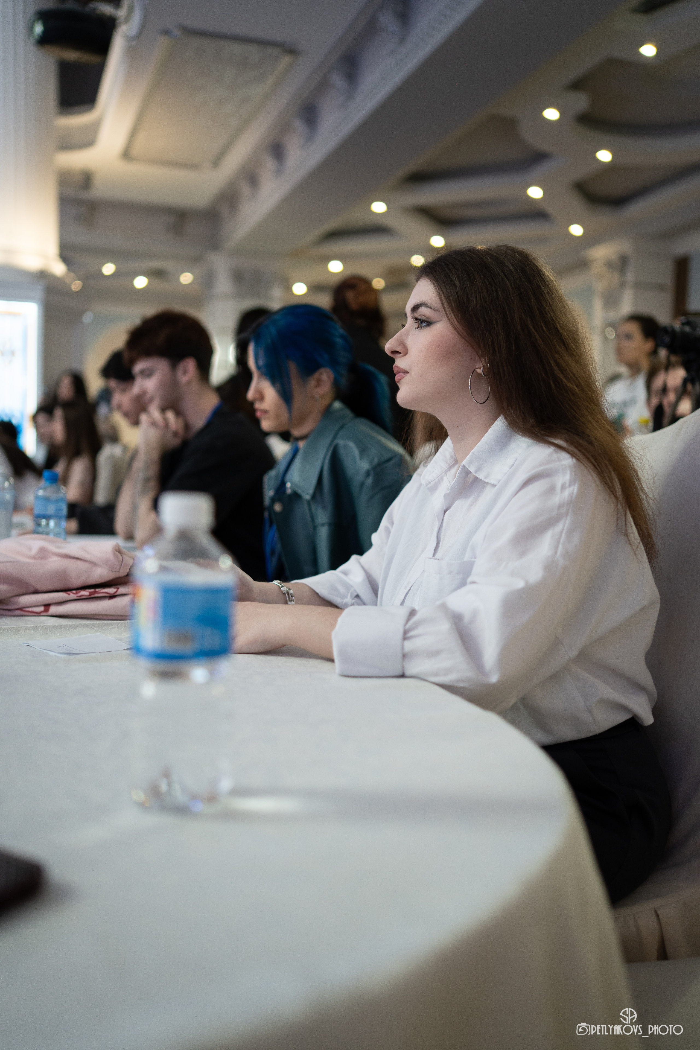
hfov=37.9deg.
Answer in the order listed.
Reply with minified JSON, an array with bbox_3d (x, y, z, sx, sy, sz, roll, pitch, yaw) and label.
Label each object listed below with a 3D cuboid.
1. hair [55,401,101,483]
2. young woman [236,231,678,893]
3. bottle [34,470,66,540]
[{"bbox_3d":[-1.190,-0.365,4.500,0.220,0.380,0.230,-1,4,-20],"label":"hair"},{"bbox_3d":[0.080,0.260,1.310,0.700,1.260,0.490,-1,4,-22],"label":"young woman"},{"bbox_3d":[-0.590,-0.004,2.010,0.065,0.207,0.065,2,4,18],"label":"bottle"}]

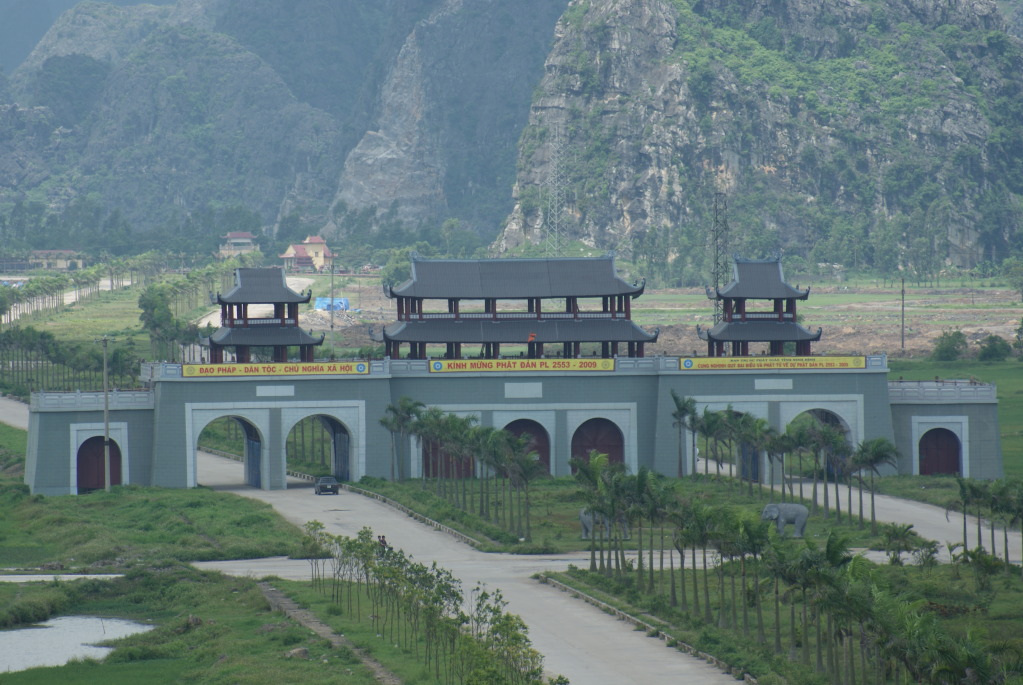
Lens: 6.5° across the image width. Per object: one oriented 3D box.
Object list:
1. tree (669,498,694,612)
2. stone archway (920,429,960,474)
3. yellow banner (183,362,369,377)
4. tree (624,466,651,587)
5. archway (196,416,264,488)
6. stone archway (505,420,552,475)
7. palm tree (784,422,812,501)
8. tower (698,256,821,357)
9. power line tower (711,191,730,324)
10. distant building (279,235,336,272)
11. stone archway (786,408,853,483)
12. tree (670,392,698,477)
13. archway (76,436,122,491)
[{"bbox_3d":[10.303,12.879,543.208,2.100,6.847,2.100,0,1,0],"label":"tree"},{"bbox_3d":[35.384,9.075,753.231,3.490,3.860,3.000,-1,1,-8],"label":"stone archway"},{"bbox_3d":[-19.845,2.290,756.437,15.976,1.156,0.100,-1,1,-10],"label":"yellow banner"},{"bbox_3d":[7.874,11.495,562.877,2.200,7.540,2.200,-1,1,0],"label":"tree"},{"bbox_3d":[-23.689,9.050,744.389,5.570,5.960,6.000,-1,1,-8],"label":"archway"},{"bbox_3d":[0.972,8.912,760.737,4.478,4.877,1.500,-1,1,-10],"label":"stone archway"},{"bbox_3d":[22.492,9.662,701.177,2.400,7.118,2.400,0,1,0],"label":"palm tree"},{"bbox_3d":[21.626,-2.828,780.000,9.900,9.200,8.200,-1,1,-6],"label":"tower"},{"bbox_3d":[25.712,-6.689,1100.000,2.330,23.930,2.000,-1,1,-3],"label":"power line tower"},{"bbox_3d":[-53.751,-23.073,2350.000,14.000,9.440,11.000,-1,1,-18],"label":"distant building"},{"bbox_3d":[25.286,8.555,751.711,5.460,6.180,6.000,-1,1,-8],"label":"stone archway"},{"bbox_3d":[14.339,7.689,745.000,2.240,7.400,2.300,-1,1,0],"label":"tree"},{"bbox_3d":[-34.736,10.268,754.458,3.812,4.837,1.500,-1,1,-10],"label":"archway"}]

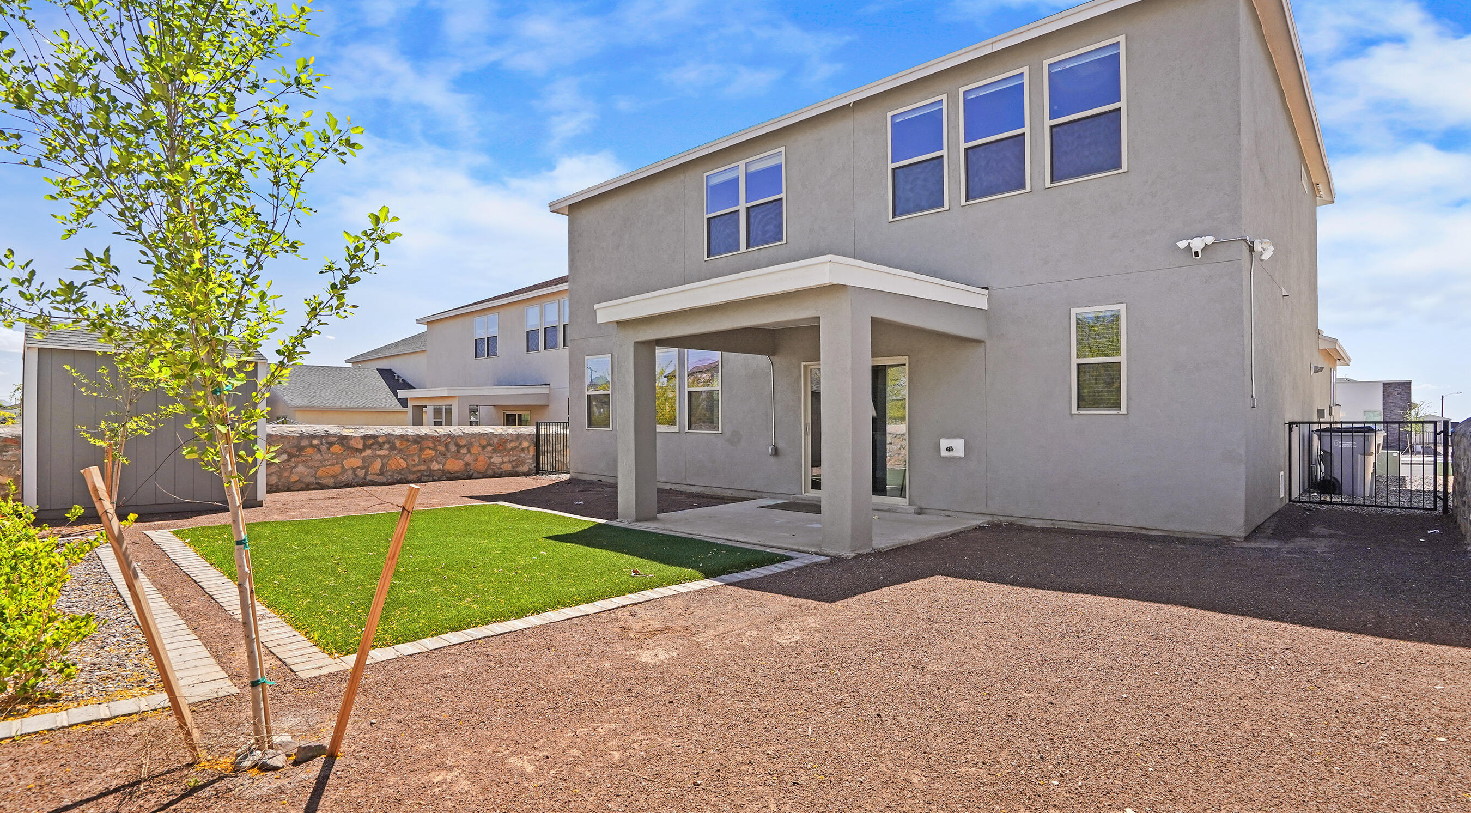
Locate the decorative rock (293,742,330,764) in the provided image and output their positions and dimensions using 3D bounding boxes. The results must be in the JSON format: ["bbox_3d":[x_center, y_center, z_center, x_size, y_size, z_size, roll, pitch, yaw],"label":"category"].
[{"bbox_3d":[-1.535,1.238,2.358,0.120,0.055,0.070,1,-1,-40],"label":"decorative rock"}]

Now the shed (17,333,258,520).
[{"bbox_3d":[-8.800,0.116,9.799,2.450,2.600,2.600,1,-1,-45],"label":"shed"}]

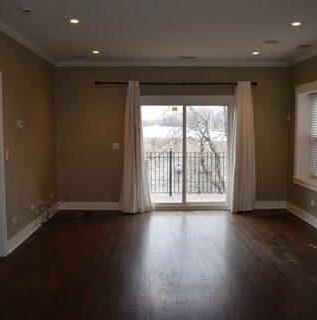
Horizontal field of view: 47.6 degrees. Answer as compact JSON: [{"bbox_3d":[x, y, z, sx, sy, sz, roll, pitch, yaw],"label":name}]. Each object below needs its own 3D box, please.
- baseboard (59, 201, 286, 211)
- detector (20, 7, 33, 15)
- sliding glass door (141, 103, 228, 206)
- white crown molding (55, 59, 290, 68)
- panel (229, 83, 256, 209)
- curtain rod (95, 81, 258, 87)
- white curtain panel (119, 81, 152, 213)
[{"bbox_3d":[0.285,0.879,6.826,4.302,0.150,0.020,0,5,-1],"label":"baseboard"},{"bbox_3d":[-1.361,-1.529,3.700,0.124,0.045,0.124,0,5,-1],"label":"detector"},{"bbox_3d":[0.490,-0.059,6.825,1.760,1.940,0.090,0,5,-1],"label":"sliding glass door"},{"bbox_3d":[0.290,-1.748,6.570,4.302,0.092,0.085,0,5,-1],"label":"white crown molding"},{"bbox_3d":[1.581,-0.235,6.674,0.455,2.400,0.140,0,5,-1],"label":"panel"},{"bbox_3d":[0.345,-1.391,6.554,2.940,0.080,0.080,0,5,-1],"label":"curtain rod"},{"bbox_3d":[-0.421,-0.235,6.639,0.590,2.400,0.140,0,5,-1],"label":"white curtain panel"}]

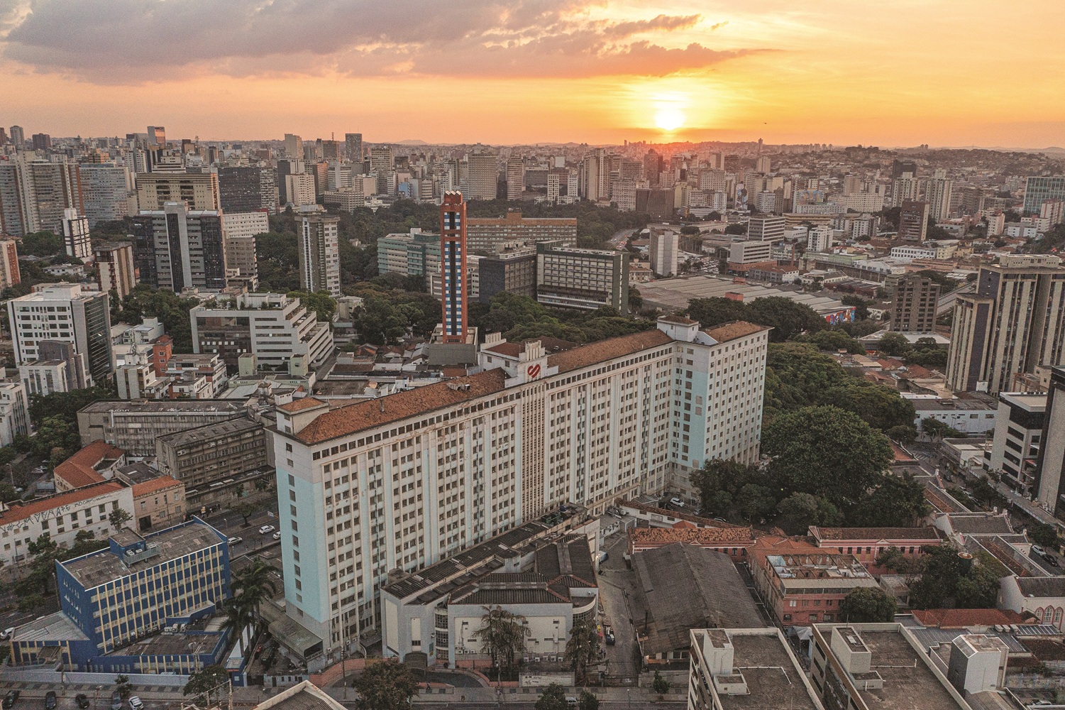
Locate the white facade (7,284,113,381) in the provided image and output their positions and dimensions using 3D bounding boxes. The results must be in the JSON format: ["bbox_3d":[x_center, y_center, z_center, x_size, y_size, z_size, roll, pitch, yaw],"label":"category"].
[{"bbox_3d":[-188.489,-8.986,332.132,30.000,35.270,21.000,-1,14,-4],"label":"white facade"}]

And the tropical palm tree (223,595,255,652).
[{"bbox_3d":[-62.073,57.672,175.400,6.200,12.200,6.000,0,14,0],"label":"tropical palm tree"}]

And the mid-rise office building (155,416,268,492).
[{"bbox_3d":[-101.380,32.710,263.150,12.900,18.030,29.000,14,19,43],"label":"mid-rise office building"}]

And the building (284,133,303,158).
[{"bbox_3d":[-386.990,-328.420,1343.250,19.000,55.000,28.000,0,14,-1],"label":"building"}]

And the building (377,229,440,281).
[{"bbox_3d":[-78.540,-65.540,572.320,71.000,36.810,18.000,14,19,43],"label":"building"}]

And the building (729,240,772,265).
[{"bbox_3d":[200.343,-94.958,761.587,40.000,19.000,14.000,-11,17,-38],"label":"building"}]

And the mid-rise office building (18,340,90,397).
[{"bbox_3d":[-169.271,7.571,293.656,16.500,22.500,13.500,1,14,5],"label":"mid-rise office building"}]

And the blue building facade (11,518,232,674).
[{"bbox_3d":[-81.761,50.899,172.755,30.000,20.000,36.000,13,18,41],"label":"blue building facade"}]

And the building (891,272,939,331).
[{"bbox_3d":[217.806,-28.383,478.125,25.000,32.510,11.000,0,14,-2],"label":"building"}]

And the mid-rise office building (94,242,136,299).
[{"bbox_3d":[-217.730,-43.820,434.220,9.300,28.360,21.500,0,14,-1],"label":"mid-rise office building"}]

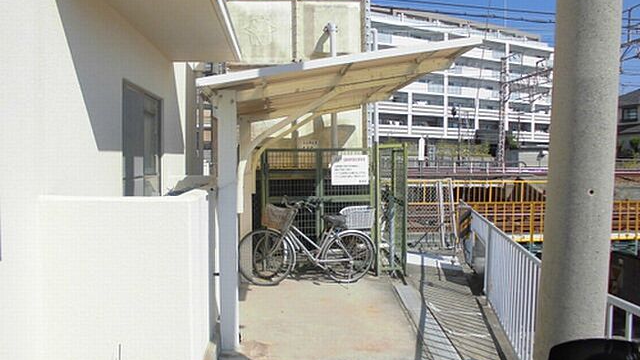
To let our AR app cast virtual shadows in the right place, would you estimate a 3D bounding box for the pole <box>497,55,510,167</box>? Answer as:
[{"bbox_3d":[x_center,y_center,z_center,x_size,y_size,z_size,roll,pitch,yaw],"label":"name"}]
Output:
[{"bbox_3d":[14.036,-5.080,37.000,0.500,8.850,0.500,3,4,40],"label":"pole"}]

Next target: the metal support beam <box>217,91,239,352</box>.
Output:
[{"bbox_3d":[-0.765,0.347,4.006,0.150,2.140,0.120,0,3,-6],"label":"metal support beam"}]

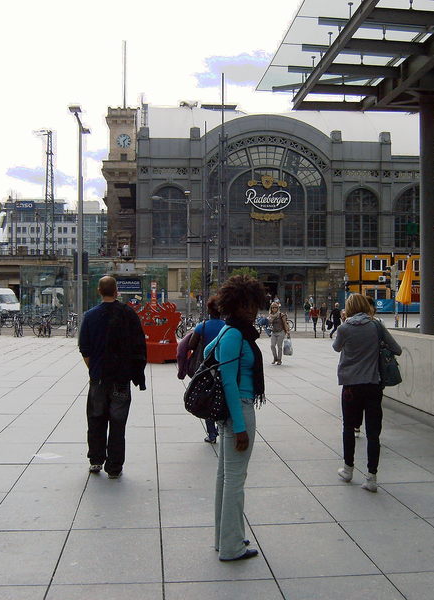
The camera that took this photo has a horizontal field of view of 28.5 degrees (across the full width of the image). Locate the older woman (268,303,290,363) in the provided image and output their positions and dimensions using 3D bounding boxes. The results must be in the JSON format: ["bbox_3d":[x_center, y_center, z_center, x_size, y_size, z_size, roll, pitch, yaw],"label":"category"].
[{"bbox_3d":[1.641,0.900,23.000,0.580,1.670,0.420,0,0,-3],"label":"older woman"}]

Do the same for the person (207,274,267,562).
[{"bbox_3d":[0.123,0.723,5.400,0.400,1.740,0.500,0,0,-22],"label":"person"}]

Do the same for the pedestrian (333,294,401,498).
[{"bbox_3d":[1.303,0.782,7.450,0.580,1.670,0.480,0,0,-7],"label":"pedestrian"}]

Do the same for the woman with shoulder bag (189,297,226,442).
[{"bbox_3d":[-0.075,0.781,9.900,0.520,1.660,0.420,0,0,-6],"label":"woman with shoulder bag"}]

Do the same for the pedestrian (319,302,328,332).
[{"bbox_3d":[5.854,0.962,47.000,0.500,1.660,0.380,0,0,0],"label":"pedestrian"}]

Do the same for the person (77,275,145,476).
[{"bbox_3d":[-0.944,0.719,7.800,0.600,1.800,0.400,0,0,-2],"label":"person"}]

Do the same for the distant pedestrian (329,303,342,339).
[{"bbox_3d":[5.780,1.006,41.600,0.520,1.740,0.500,0,0,20],"label":"distant pedestrian"}]

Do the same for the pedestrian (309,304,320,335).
[{"bbox_3d":[5.587,1.097,49.000,0.500,1.670,0.420,0,0,0],"label":"pedestrian"}]

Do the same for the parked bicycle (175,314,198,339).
[{"bbox_3d":[-1.363,1.206,38.200,0.550,1.060,1.700,-1,0,34],"label":"parked bicycle"}]

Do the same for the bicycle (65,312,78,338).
[{"bbox_3d":[-6.758,1.263,39.800,0.580,1.100,1.720,0,0,3],"label":"bicycle"}]

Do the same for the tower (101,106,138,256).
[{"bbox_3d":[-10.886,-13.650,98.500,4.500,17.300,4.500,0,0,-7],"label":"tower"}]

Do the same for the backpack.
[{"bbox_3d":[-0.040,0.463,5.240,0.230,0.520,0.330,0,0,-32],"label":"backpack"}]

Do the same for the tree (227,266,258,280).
[{"bbox_3d":[2.058,-1.130,69.000,2.800,3.400,2.800,0,0,-7],"label":"tree"}]

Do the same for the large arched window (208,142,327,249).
[{"bbox_3d":[6.083,-12.587,103.000,14.400,12.900,0.800,0,0,-5],"label":"large arched window"}]

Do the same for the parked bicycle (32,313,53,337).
[{"bbox_3d":[-8.099,1.273,39.800,0.600,1.080,1.700,0,0,20],"label":"parked bicycle"}]

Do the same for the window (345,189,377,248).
[{"bbox_3d":[16.932,-9.550,100.200,3.800,6.900,0.600,0,0,-7],"label":"window"}]

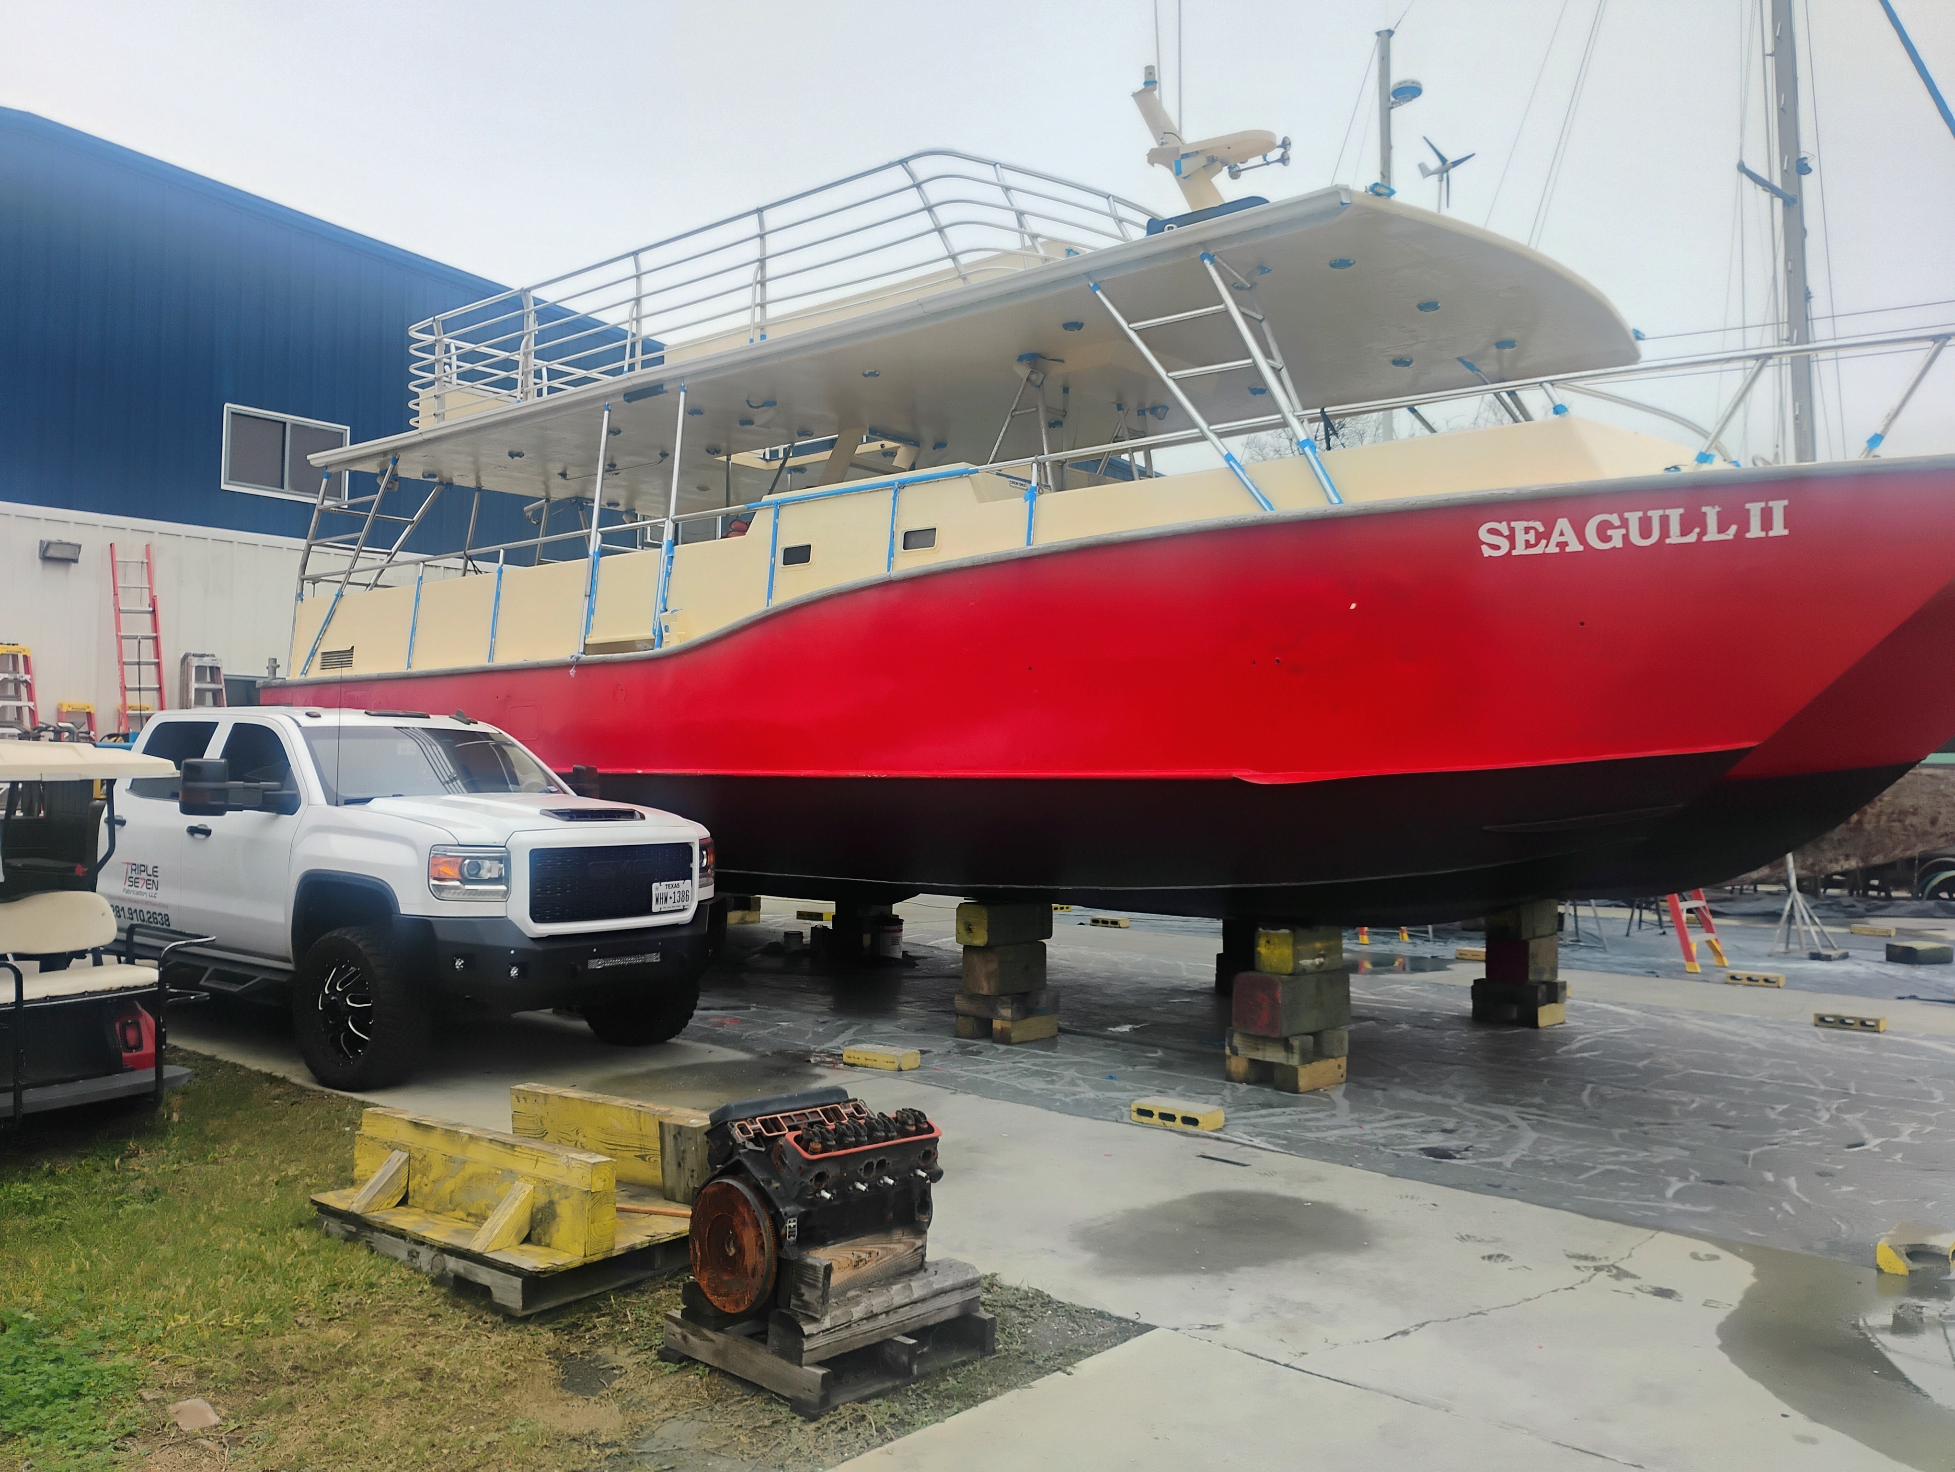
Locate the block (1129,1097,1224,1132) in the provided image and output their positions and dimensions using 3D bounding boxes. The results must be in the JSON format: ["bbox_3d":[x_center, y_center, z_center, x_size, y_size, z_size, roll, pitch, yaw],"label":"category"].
[{"bbox_3d":[0.962,1.816,7.607,0.397,0.090,0.193,-1,-2,36],"label":"block"}]

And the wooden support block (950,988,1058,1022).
[{"bbox_3d":[0.196,1.720,10.166,0.460,0.138,0.460,-1,-2,42],"label":"wooden support block"}]

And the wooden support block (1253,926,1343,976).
[{"bbox_3d":[1.825,1.206,8.965,0.470,0.240,0.247,2,-2,-44],"label":"wooden support block"}]

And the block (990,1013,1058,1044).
[{"bbox_3d":[0.310,1.862,10.088,0.147,0.140,0.471,-1,-2,41],"label":"block"}]

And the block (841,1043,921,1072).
[{"bbox_3d":[-0.551,1.851,9.117,0.397,0.090,0.193,-1,-2,33],"label":"block"}]

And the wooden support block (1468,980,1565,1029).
[{"bbox_3d":[3.768,1.848,11.002,0.473,0.282,0.425,-1,-3,45],"label":"wooden support block"}]

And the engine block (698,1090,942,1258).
[{"bbox_3d":[-0.451,1.200,4.427,0.540,0.430,0.510,2,-2,-42],"label":"engine block"}]

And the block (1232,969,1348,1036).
[{"bbox_3d":[1.756,1.477,8.882,0.570,0.308,0.325,2,-2,-41],"label":"block"}]

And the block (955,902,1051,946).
[{"bbox_3d":[0.188,1.227,10.494,0.254,0.275,0.680,-1,-2,40],"label":"block"}]

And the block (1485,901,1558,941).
[{"bbox_3d":[3.784,1.281,11.012,0.250,0.240,0.540,-1,-2,43],"label":"block"}]

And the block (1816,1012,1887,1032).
[{"bbox_3d":[5.970,1.956,10.831,0.397,0.090,0.193,-1,-2,40],"label":"block"}]

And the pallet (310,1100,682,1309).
[{"bbox_3d":[-1.510,1.569,5.642,1.280,0.420,1.040,-1,-2,40],"label":"pallet"}]

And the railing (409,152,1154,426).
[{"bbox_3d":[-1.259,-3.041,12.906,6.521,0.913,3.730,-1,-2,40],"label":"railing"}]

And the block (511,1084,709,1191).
[{"bbox_3d":[-1.306,1.494,5.826,1.150,0.268,0.100,-1,-2,36],"label":"block"}]

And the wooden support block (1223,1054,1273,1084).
[{"bbox_3d":[1.593,1.841,8.864,0.142,0.140,0.460,-1,-2,45],"label":"wooden support block"}]

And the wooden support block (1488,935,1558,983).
[{"bbox_3d":[3.798,1.547,11.014,0.300,0.295,0.480,-1,-2,43],"label":"wooden support block"}]

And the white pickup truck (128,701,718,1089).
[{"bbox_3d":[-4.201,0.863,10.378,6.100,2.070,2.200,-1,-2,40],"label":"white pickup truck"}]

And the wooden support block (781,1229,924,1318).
[{"bbox_3d":[-0.314,1.405,4.223,0.170,0.160,0.420,-1,-2,41],"label":"wooden support block"}]

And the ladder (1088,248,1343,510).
[{"bbox_3d":[1.324,-1.897,8.417,0.250,1.800,0.657,3,-37,-50],"label":"ladder"}]

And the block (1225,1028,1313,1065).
[{"bbox_3d":[1.606,1.699,8.673,0.462,0.143,0.142,-1,-2,44],"label":"block"}]

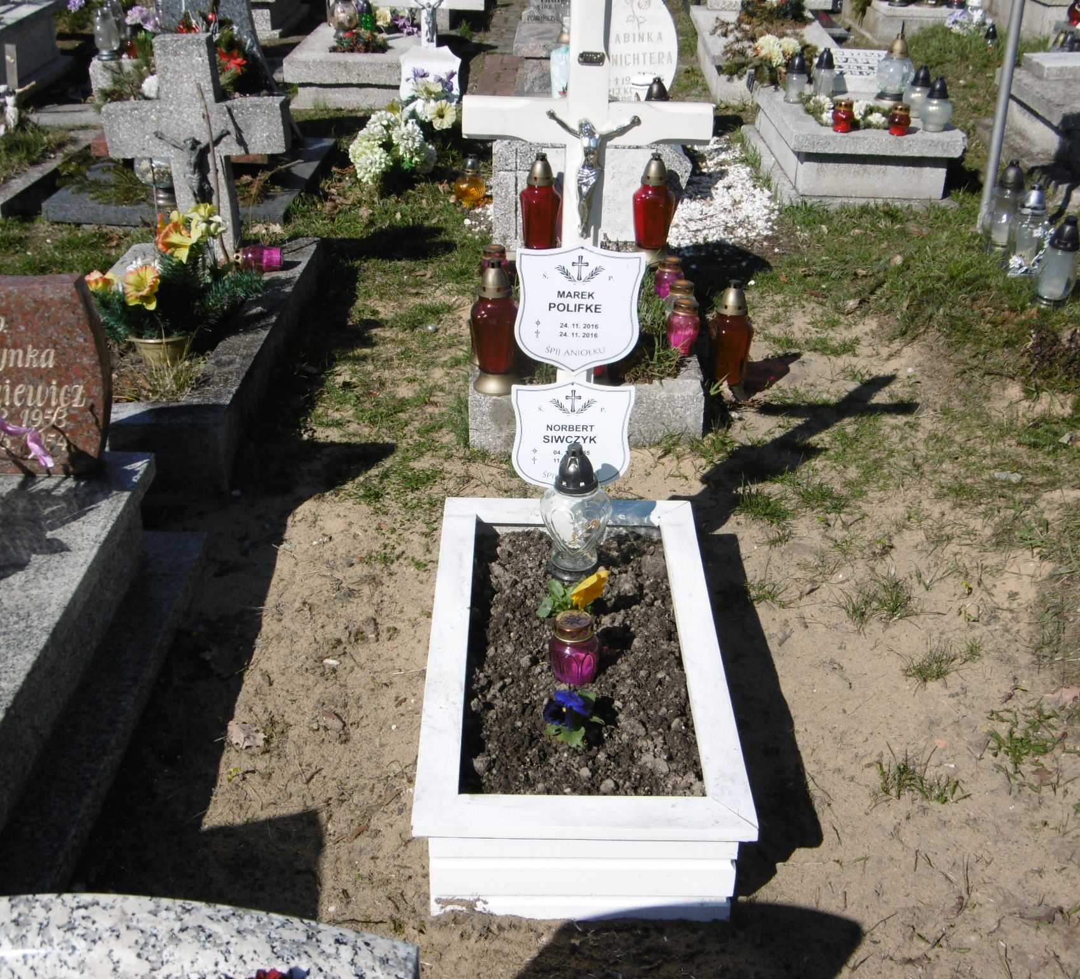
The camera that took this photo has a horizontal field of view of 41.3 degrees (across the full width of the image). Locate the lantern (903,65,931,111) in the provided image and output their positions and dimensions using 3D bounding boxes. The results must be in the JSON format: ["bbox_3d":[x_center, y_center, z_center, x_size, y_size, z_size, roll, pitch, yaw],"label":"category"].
[{"bbox_3d":[1.464,-1.551,5.565,0.120,0.192,0.120,1,28,-1],"label":"lantern"}]

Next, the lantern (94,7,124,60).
[{"bbox_3d":[-1.865,-1.973,6.200,0.112,0.215,0.112,2,28,0],"label":"lantern"}]

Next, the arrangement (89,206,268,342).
[{"bbox_3d":[-0.883,-0.524,3.462,0.431,0.341,0.353,1,28,-1],"label":"arrangement"}]

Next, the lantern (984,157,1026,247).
[{"bbox_3d":[1.588,-0.982,4.893,0.126,0.298,0.126,2,28,0],"label":"lantern"}]

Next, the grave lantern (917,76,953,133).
[{"bbox_3d":[1.477,-1.447,5.363,0.124,0.198,0.124,1,28,-1],"label":"grave lantern"}]

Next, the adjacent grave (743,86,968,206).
[{"bbox_3d":[1.200,-1.332,5.577,0.630,0.270,0.890,0,28,-3],"label":"adjacent grave"}]

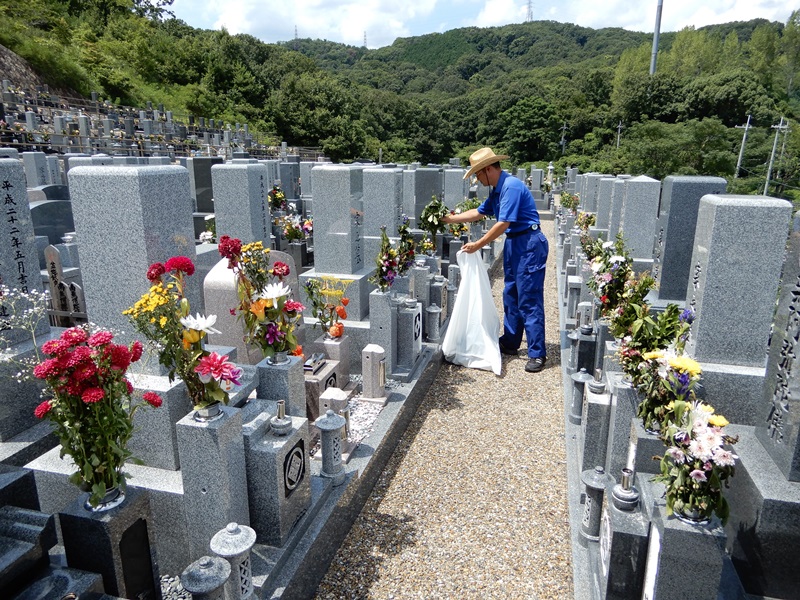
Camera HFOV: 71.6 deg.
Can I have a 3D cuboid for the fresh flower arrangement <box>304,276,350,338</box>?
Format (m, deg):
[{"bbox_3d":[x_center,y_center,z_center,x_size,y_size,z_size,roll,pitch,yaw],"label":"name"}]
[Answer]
[{"bbox_3d":[-0.394,0.040,3.036,0.210,0.327,0.251,4,15,14],"label":"fresh flower arrangement"}]

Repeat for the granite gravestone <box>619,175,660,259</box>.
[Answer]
[{"bbox_3d":[2.304,-0.804,5.358,0.282,0.774,0.277,4,14,15],"label":"granite gravestone"}]

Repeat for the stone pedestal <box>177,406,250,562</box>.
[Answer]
[{"bbox_3d":[-0.581,0.614,1.768,0.137,0.523,0.137,3,14,15],"label":"stone pedestal"}]

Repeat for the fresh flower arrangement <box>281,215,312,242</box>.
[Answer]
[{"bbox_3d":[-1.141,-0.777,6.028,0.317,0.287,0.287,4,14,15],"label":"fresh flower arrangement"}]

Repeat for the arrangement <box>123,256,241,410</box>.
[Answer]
[{"bbox_3d":[-0.659,0.100,1.699,0.295,0.460,0.328,4,15,14],"label":"arrangement"}]

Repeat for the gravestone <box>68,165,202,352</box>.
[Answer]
[{"bbox_3d":[-0.909,-0.115,1.955,0.268,0.690,0.260,3,14,15],"label":"gravestone"}]

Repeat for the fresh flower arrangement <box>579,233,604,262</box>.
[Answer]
[{"bbox_3d":[1.661,-0.454,4.790,0.234,0.251,0.234,4,15,14],"label":"fresh flower arrangement"}]

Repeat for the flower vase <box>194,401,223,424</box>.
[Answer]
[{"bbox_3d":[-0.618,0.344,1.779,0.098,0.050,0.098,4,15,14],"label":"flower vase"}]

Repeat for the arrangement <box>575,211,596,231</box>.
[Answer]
[{"bbox_3d":[2.159,-0.926,6.460,0.239,0.225,0.239,4,15,14],"label":"arrangement"}]

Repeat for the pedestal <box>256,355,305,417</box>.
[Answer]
[{"bbox_3d":[-0.469,0.501,2.241,0.136,0.523,0.136,3,14,15],"label":"pedestal"}]

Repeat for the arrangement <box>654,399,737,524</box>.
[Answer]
[{"bbox_3d":[0.730,0.401,1.380,0.182,0.312,0.182,4,15,14],"label":"arrangement"}]

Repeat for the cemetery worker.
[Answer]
[{"bbox_3d":[0.739,-0.334,4.399,0.822,1.690,0.544,4,14,15],"label":"cemetery worker"}]

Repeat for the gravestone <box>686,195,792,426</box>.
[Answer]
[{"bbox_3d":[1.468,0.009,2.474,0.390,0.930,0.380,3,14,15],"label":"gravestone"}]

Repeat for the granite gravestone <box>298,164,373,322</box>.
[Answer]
[{"bbox_3d":[-0.425,-0.424,3.945,0.444,1.040,0.446,4,14,15],"label":"granite gravestone"}]

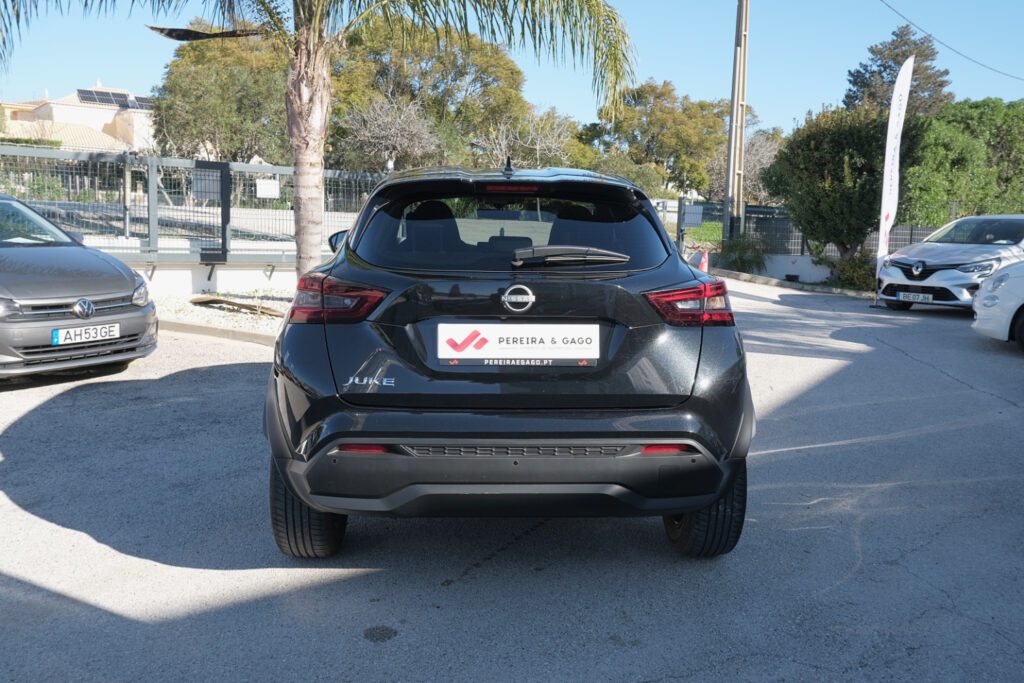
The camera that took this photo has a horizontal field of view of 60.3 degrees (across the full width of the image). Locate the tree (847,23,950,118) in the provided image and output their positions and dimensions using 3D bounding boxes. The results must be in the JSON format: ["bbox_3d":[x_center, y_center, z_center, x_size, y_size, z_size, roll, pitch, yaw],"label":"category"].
[{"bbox_3d":[18.349,-10.012,42.721,5.600,10.276,5.500,1,8,0],"label":"tree"}]

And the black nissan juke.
[{"bbox_3d":[-0.058,-0.161,4.762,1.800,1.590,4.210,0,8,-2],"label":"black nissan juke"}]

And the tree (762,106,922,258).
[{"bbox_3d":[5.773,-2.555,15.403,2.850,3.014,2.750,1,8,0],"label":"tree"}]

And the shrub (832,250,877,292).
[{"bbox_3d":[5.765,-1.207,14.800,0.820,0.703,0.780,1,8,0],"label":"shrub"}]

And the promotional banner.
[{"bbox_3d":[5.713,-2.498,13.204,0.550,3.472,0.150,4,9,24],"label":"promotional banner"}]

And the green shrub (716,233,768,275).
[{"bbox_3d":[4.235,-1.615,16.200,0.970,0.768,0.950,1,8,0],"label":"green shrub"}]

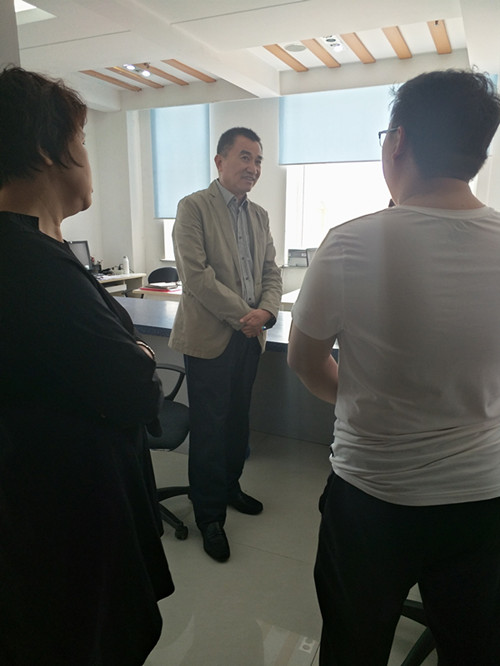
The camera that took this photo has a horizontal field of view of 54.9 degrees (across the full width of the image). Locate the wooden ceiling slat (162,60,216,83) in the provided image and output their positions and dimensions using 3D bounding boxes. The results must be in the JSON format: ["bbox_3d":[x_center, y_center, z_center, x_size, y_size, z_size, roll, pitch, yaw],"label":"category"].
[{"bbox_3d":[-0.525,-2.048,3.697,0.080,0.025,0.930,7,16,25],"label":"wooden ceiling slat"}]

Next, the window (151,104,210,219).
[{"bbox_3d":[-0.654,-1.625,4.575,0.645,1.050,0.050,7,16,24],"label":"window"}]

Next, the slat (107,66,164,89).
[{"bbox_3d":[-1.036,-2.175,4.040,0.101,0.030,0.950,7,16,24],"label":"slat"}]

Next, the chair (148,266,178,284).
[{"bbox_3d":[-0.892,-0.153,4.444,0.590,0.880,0.580,7,16,25],"label":"chair"}]

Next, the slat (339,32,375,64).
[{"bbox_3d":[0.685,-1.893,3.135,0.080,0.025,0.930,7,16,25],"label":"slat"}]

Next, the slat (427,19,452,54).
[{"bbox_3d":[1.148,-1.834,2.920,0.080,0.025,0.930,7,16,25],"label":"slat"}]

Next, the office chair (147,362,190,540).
[{"bbox_3d":[-0.437,0.427,2.189,0.580,0.880,0.590,7,16,25],"label":"office chair"}]

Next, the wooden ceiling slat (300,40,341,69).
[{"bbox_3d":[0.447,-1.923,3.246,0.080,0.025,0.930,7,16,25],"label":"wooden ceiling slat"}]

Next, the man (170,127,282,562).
[{"bbox_3d":[-0.082,0.063,1.968,0.500,1.680,0.370,-12,19,-39],"label":"man"}]

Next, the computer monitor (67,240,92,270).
[{"bbox_3d":[-1.620,-0.609,4.228,0.170,0.360,0.440,10,18,33],"label":"computer monitor"}]

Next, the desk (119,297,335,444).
[{"bbox_3d":[-0.249,0.303,2.805,2.200,0.790,0.630,7,16,24],"label":"desk"}]

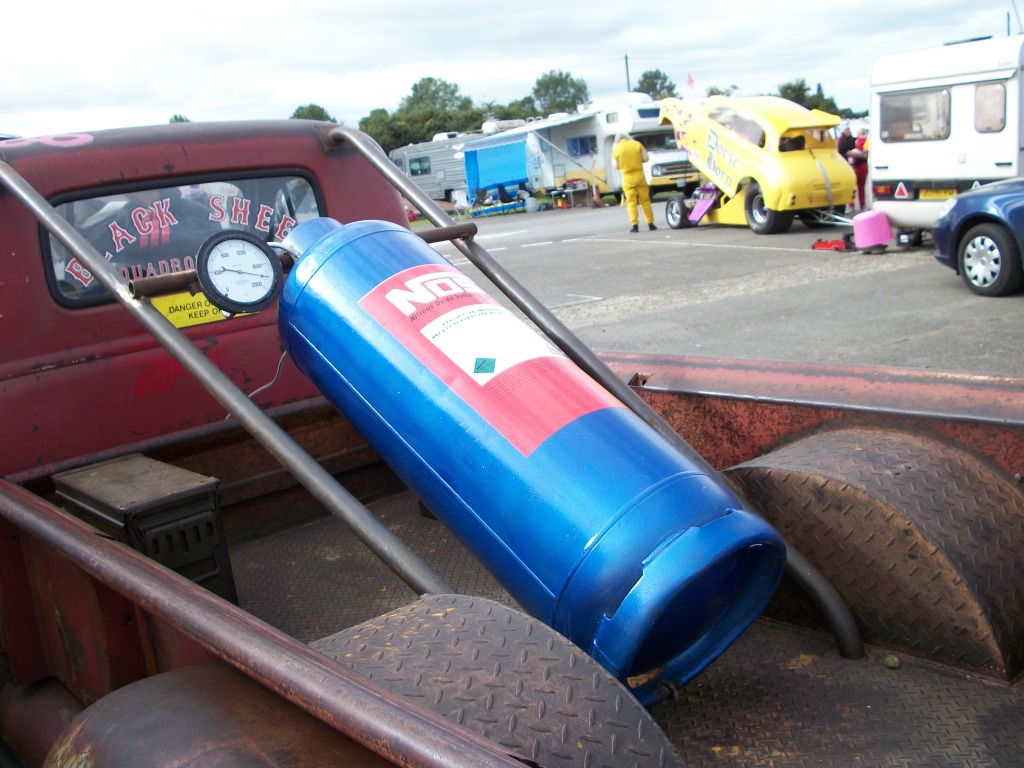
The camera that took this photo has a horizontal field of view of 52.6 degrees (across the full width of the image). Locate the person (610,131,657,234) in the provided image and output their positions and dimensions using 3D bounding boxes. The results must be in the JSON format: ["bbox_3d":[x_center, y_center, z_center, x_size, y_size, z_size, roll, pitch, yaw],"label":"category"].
[{"bbox_3d":[2.215,-3.659,18.800,0.660,1.750,0.450,-4,13,7],"label":"person"}]

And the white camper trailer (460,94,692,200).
[{"bbox_3d":[2.532,-6.985,30.884,2.400,2.880,6.200,-16,17,-40],"label":"white camper trailer"}]

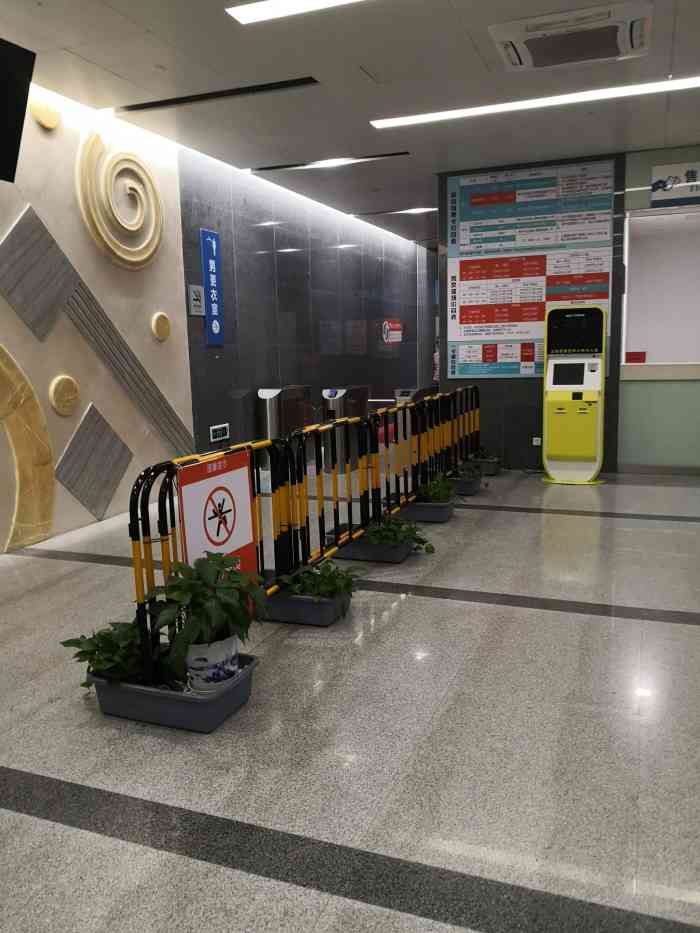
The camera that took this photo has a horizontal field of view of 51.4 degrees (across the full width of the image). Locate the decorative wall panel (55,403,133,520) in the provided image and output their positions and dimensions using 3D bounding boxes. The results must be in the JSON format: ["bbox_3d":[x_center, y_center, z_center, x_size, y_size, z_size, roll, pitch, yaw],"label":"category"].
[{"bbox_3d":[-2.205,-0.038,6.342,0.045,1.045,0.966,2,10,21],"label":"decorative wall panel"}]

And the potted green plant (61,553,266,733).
[{"bbox_3d":[-0.765,0.687,3.051,0.846,0.672,0.498,2,10,21],"label":"potted green plant"}]

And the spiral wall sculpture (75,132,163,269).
[{"bbox_3d":[-2.027,-2.342,6.508,0.098,1.095,1.148,2,10,21],"label":"spiral wall sculpture"}]

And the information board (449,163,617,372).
[{"bbox_3d":[1.899,-2.067,7.884,1.726,2.196,0.038,2,10,21],"label":"information board"}]

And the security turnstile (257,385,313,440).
[{"bbox_3d":[-0.771,-0.508,8.994,0.332,1.004,1.057,2,10,21],"label":"security turnstile"}]

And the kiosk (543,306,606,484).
[{"bbox_3d":[2.321,-0.737,7.517,0.612,1.786,0.468,2,10,21],"label":"kiosk"}]

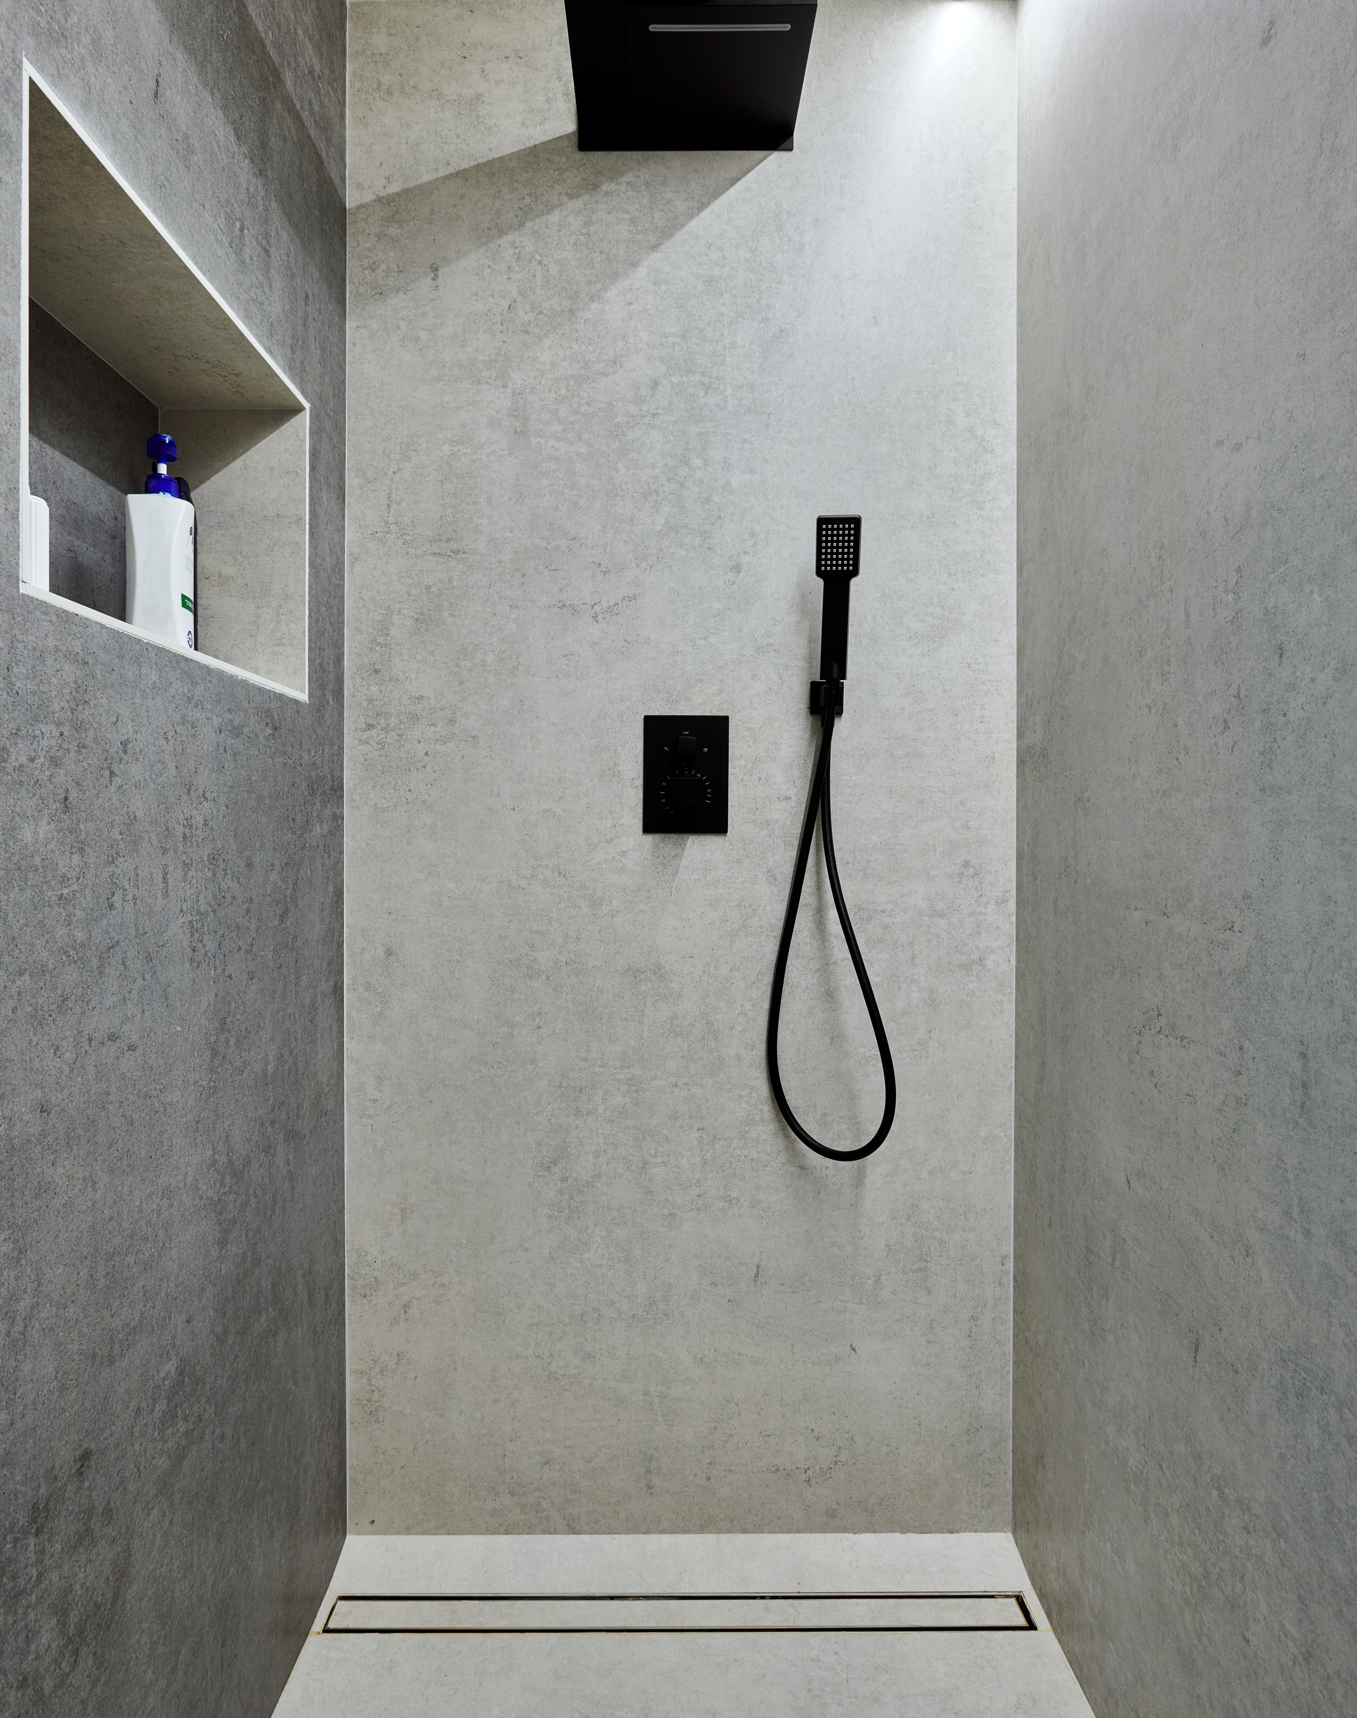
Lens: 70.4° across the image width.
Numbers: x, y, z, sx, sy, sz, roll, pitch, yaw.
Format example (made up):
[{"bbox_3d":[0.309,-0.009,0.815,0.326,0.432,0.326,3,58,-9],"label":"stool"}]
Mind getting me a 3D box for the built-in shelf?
[{"bbox_3d":[-0.585,-0.399,0.991,0.196,0.392,0.567,0,0,-1],"label":"built-in shelf"}]

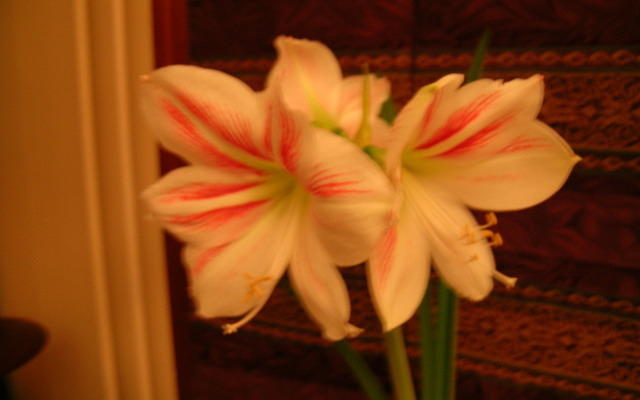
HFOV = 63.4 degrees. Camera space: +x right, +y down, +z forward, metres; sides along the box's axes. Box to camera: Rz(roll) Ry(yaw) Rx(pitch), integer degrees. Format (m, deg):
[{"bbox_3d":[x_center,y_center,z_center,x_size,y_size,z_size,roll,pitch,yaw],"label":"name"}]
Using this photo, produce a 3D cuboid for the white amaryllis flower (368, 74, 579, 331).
[{"bbox_3d":[0.092,-0.002,0.375,0.130,0.172,0.165,13,18,41],"label":"white amaryllis flower"}]

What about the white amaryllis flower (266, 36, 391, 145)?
[{"bbox_3d":[0.014,-0.083,0.475,0.140,0.145,0.120,-3,14,-17],"label":"white amaryllis flower"}]

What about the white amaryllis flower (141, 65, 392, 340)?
[{"bbox_3d":[-0.024,-0.001,0.358,0.168,0.173,0.130,7,15,23],"label":"white amaryllis flower"}]

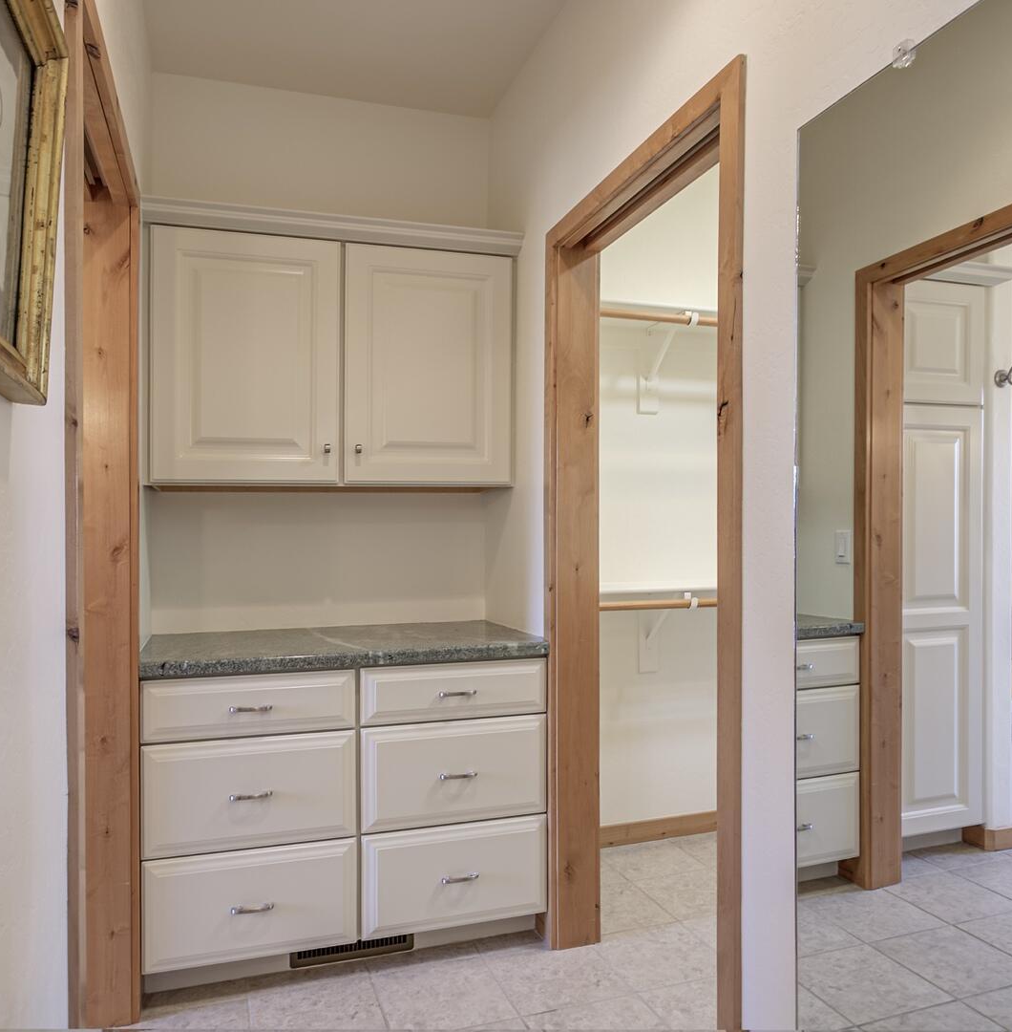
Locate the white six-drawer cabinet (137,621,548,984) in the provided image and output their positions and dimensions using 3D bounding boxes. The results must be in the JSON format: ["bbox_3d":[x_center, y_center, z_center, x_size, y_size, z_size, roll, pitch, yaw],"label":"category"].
[{"bbox_3d":[-0.486,0.829,2.386,1.124,0.913,0.534,0,0,-17],"label":"white six-drawer cabinet"}]

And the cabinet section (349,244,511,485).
[{"bbox_3d":[-0.294,-0.492,2.737,0.577,0.788,0.306,0,1,-17],"label":"cabinet section"}]

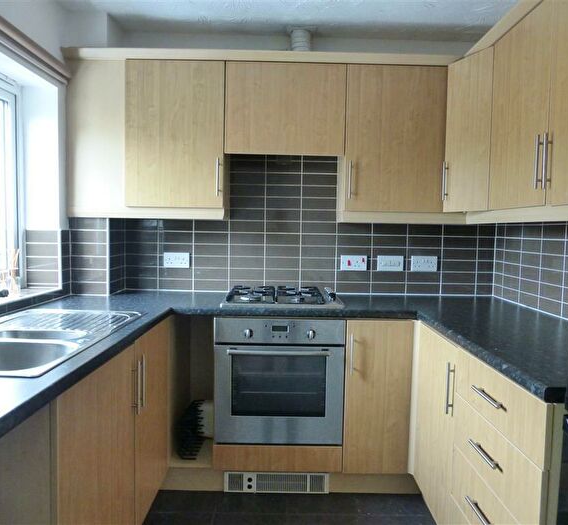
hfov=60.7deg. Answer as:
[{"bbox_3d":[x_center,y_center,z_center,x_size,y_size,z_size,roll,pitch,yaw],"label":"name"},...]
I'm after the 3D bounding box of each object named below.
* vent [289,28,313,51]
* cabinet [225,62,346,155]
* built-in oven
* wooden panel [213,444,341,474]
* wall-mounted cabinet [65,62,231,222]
[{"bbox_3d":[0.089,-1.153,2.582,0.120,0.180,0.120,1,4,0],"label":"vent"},{"bbox_3d":[0.007,-0.769,2.567,0.599,0.453,0.320,1,4,0],"label":"cabinet"},{"bbox_3d":[-0.022,0.535,2.479,0.595,0.590,0.570,1,4,0],"label":"built-in oven"},{"bbox_3d":[-0.027,0.908,2.259,0.595,0.117,0.022,1,4,0],"label":"wooden panel"},{"bbox_3d":[-0.679,-0.616,2.579,0.775,0.774,0.360,1,4,0],"label":"wall-mounted cabinet"}]

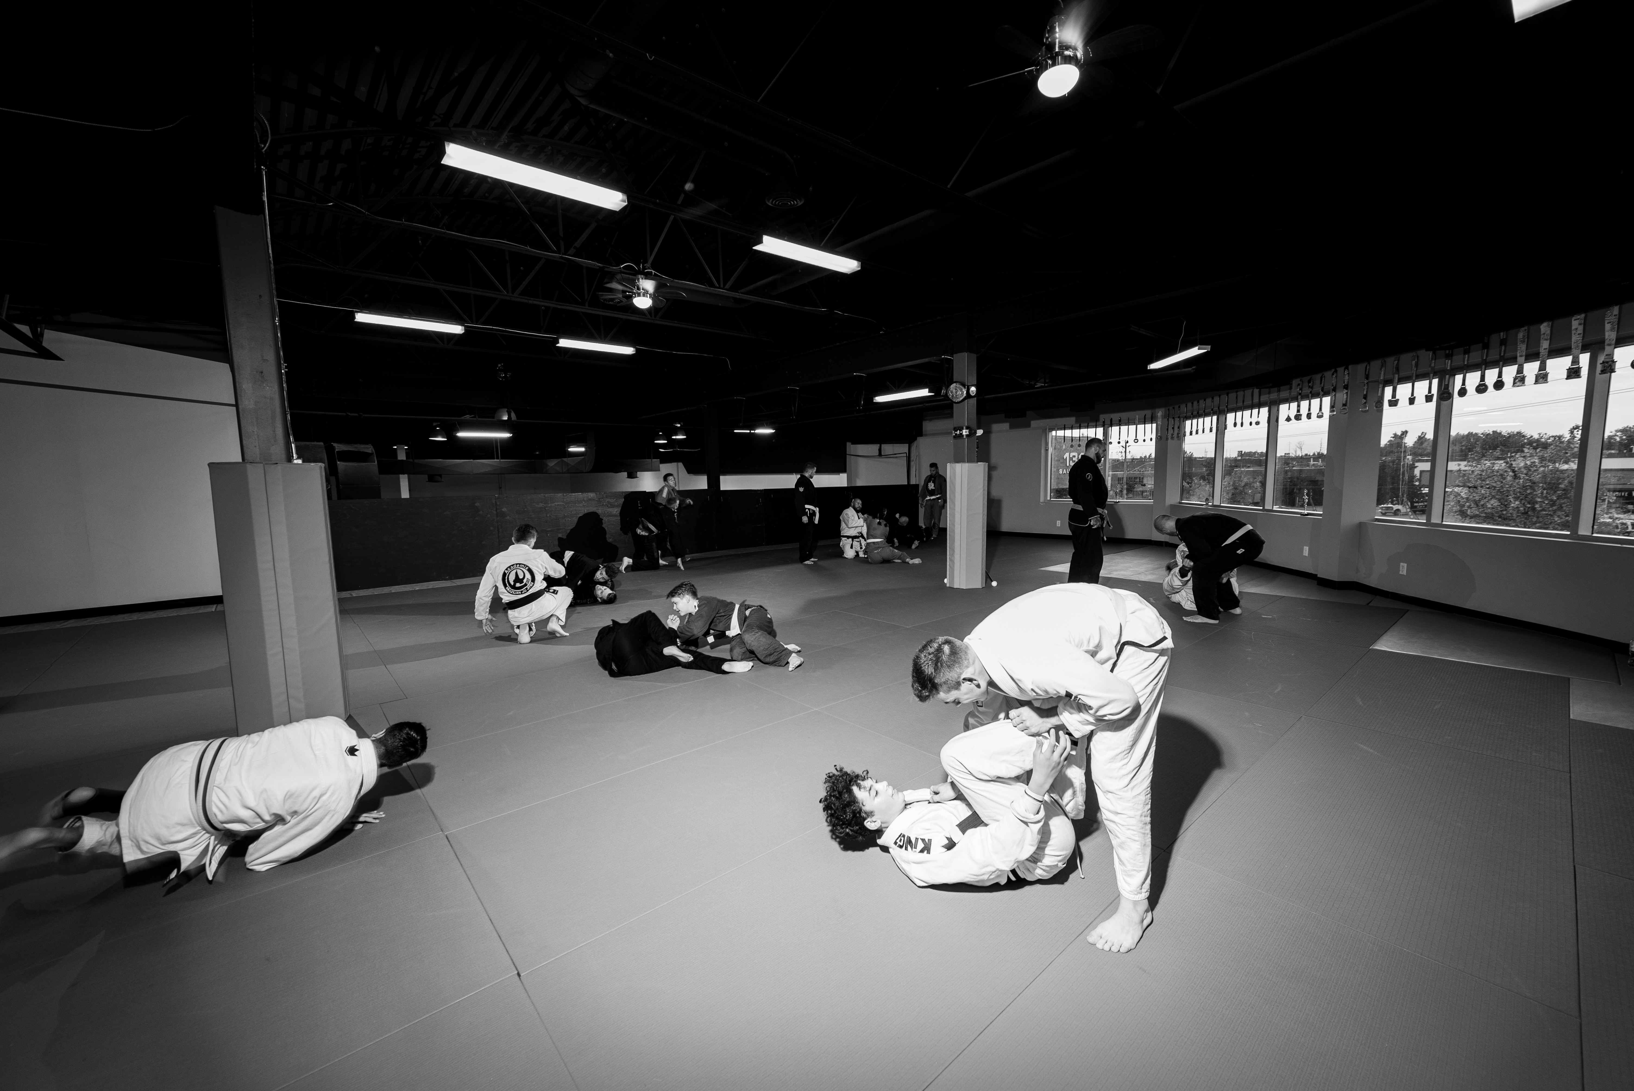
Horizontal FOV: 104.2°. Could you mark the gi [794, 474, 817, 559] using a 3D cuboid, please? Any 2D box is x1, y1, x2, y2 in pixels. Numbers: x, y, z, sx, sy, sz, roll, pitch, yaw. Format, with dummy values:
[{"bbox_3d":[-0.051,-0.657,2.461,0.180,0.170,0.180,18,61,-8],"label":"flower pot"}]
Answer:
[{"bbox_3d":[-0.172,-0.451,10.572,0.370,1.450,0.500,1,6,18],"label":"gi"}]

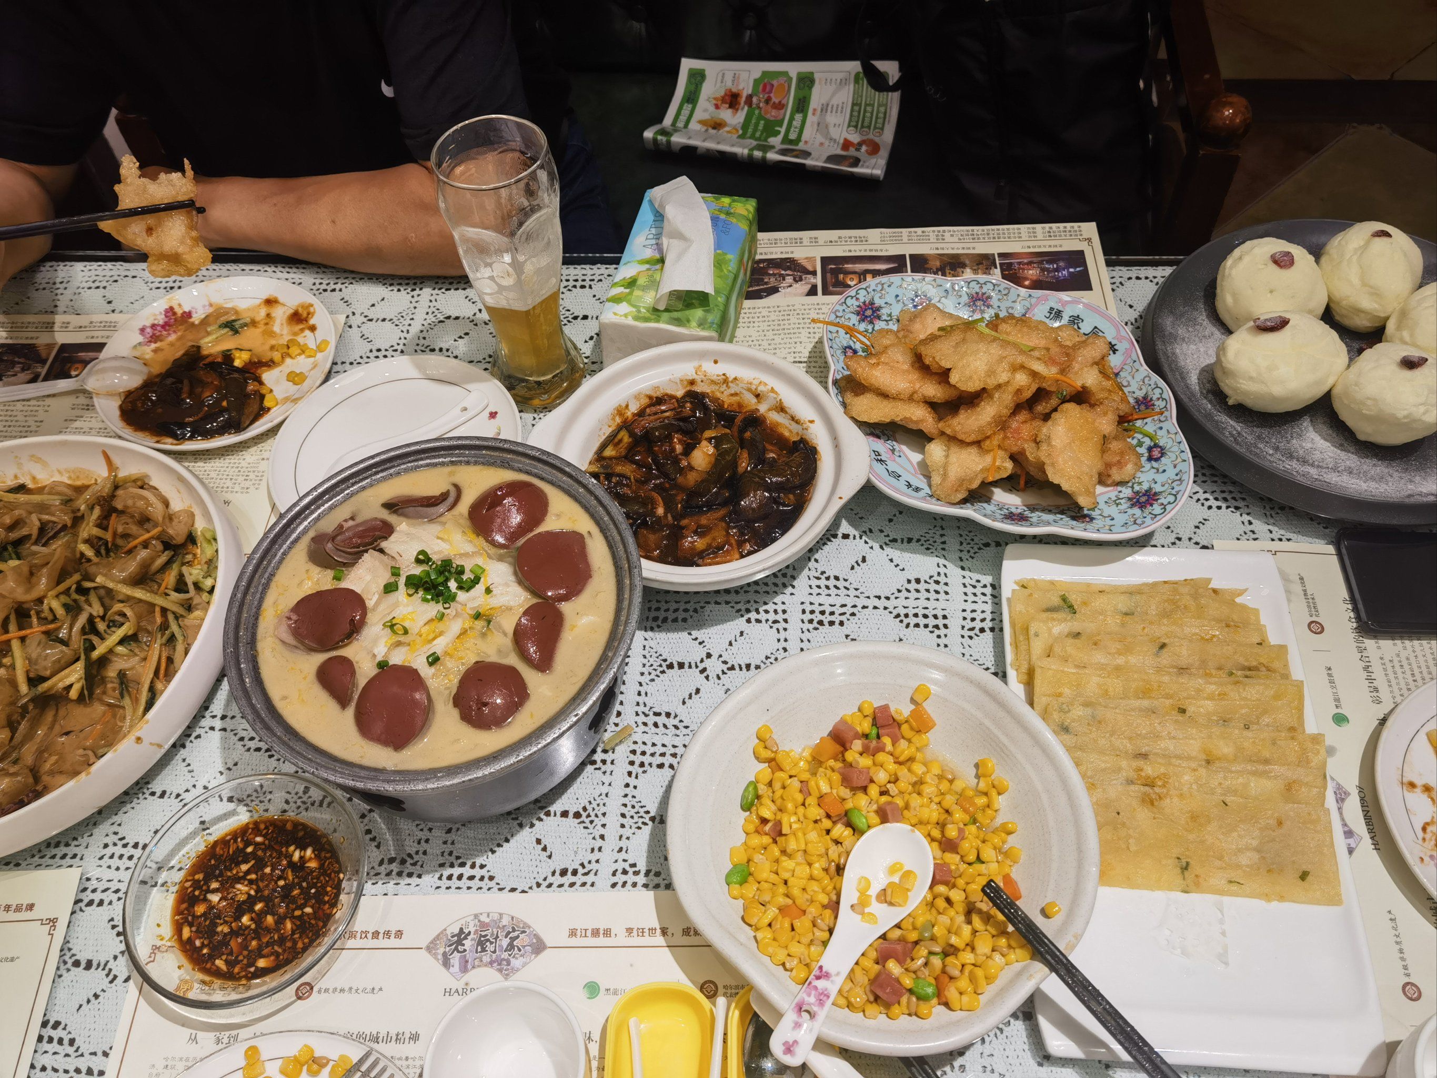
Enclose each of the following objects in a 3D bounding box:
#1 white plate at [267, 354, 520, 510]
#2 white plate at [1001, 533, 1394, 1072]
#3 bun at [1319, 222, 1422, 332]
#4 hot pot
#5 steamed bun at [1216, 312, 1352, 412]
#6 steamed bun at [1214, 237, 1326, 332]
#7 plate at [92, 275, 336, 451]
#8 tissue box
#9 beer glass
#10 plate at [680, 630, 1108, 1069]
[{"bbox_3d":[-0.231,-0.058,0.873,0.181,0.022,0.181,-1,55,1],"label":"white plate"},{"bbox_3d":[0.268,0.145,0.720,0.178,0.025,0.325,3,55,3],"label":"white plate"},{"bbox_3d":[0.486,-0.196,0.898,0.073,0.066,0.085,-1,55,1],"label":"bun"},{"bbox_3d":[-0.166,0.059,0.749,0.243,0.090,0.243,-1,55,1],"label":"hot pot"},{"bbox_3d":[0.397,-0.125,0.852,0.090,0.062,0.078,-1,55,1],"label":"steamed bun"},{"bbox_3d":[0.410,-0.188,0.896,0.077,0.062,0.080,-1,55,1],"label":"steamed bun"},{"bbox_3d":[-0.384,-0.132,0.928,0.179,0.022,0.179,-1,55,1],"label":"plate"},{"bbox_3d":[-0.029,-0.202,0.951,0.091,0.053,0.152,9,56,7],"label":"tissue box"},{"bbox_3d":[-0.141,-0.189,0.849,0.077,0.208,0.077,-1,55,1],"label":"beer glass"},{"bbox_3d":[0.090,0.174,0.682,0.233,0.060,0.233,-1,55,1],"label":"plate"}]

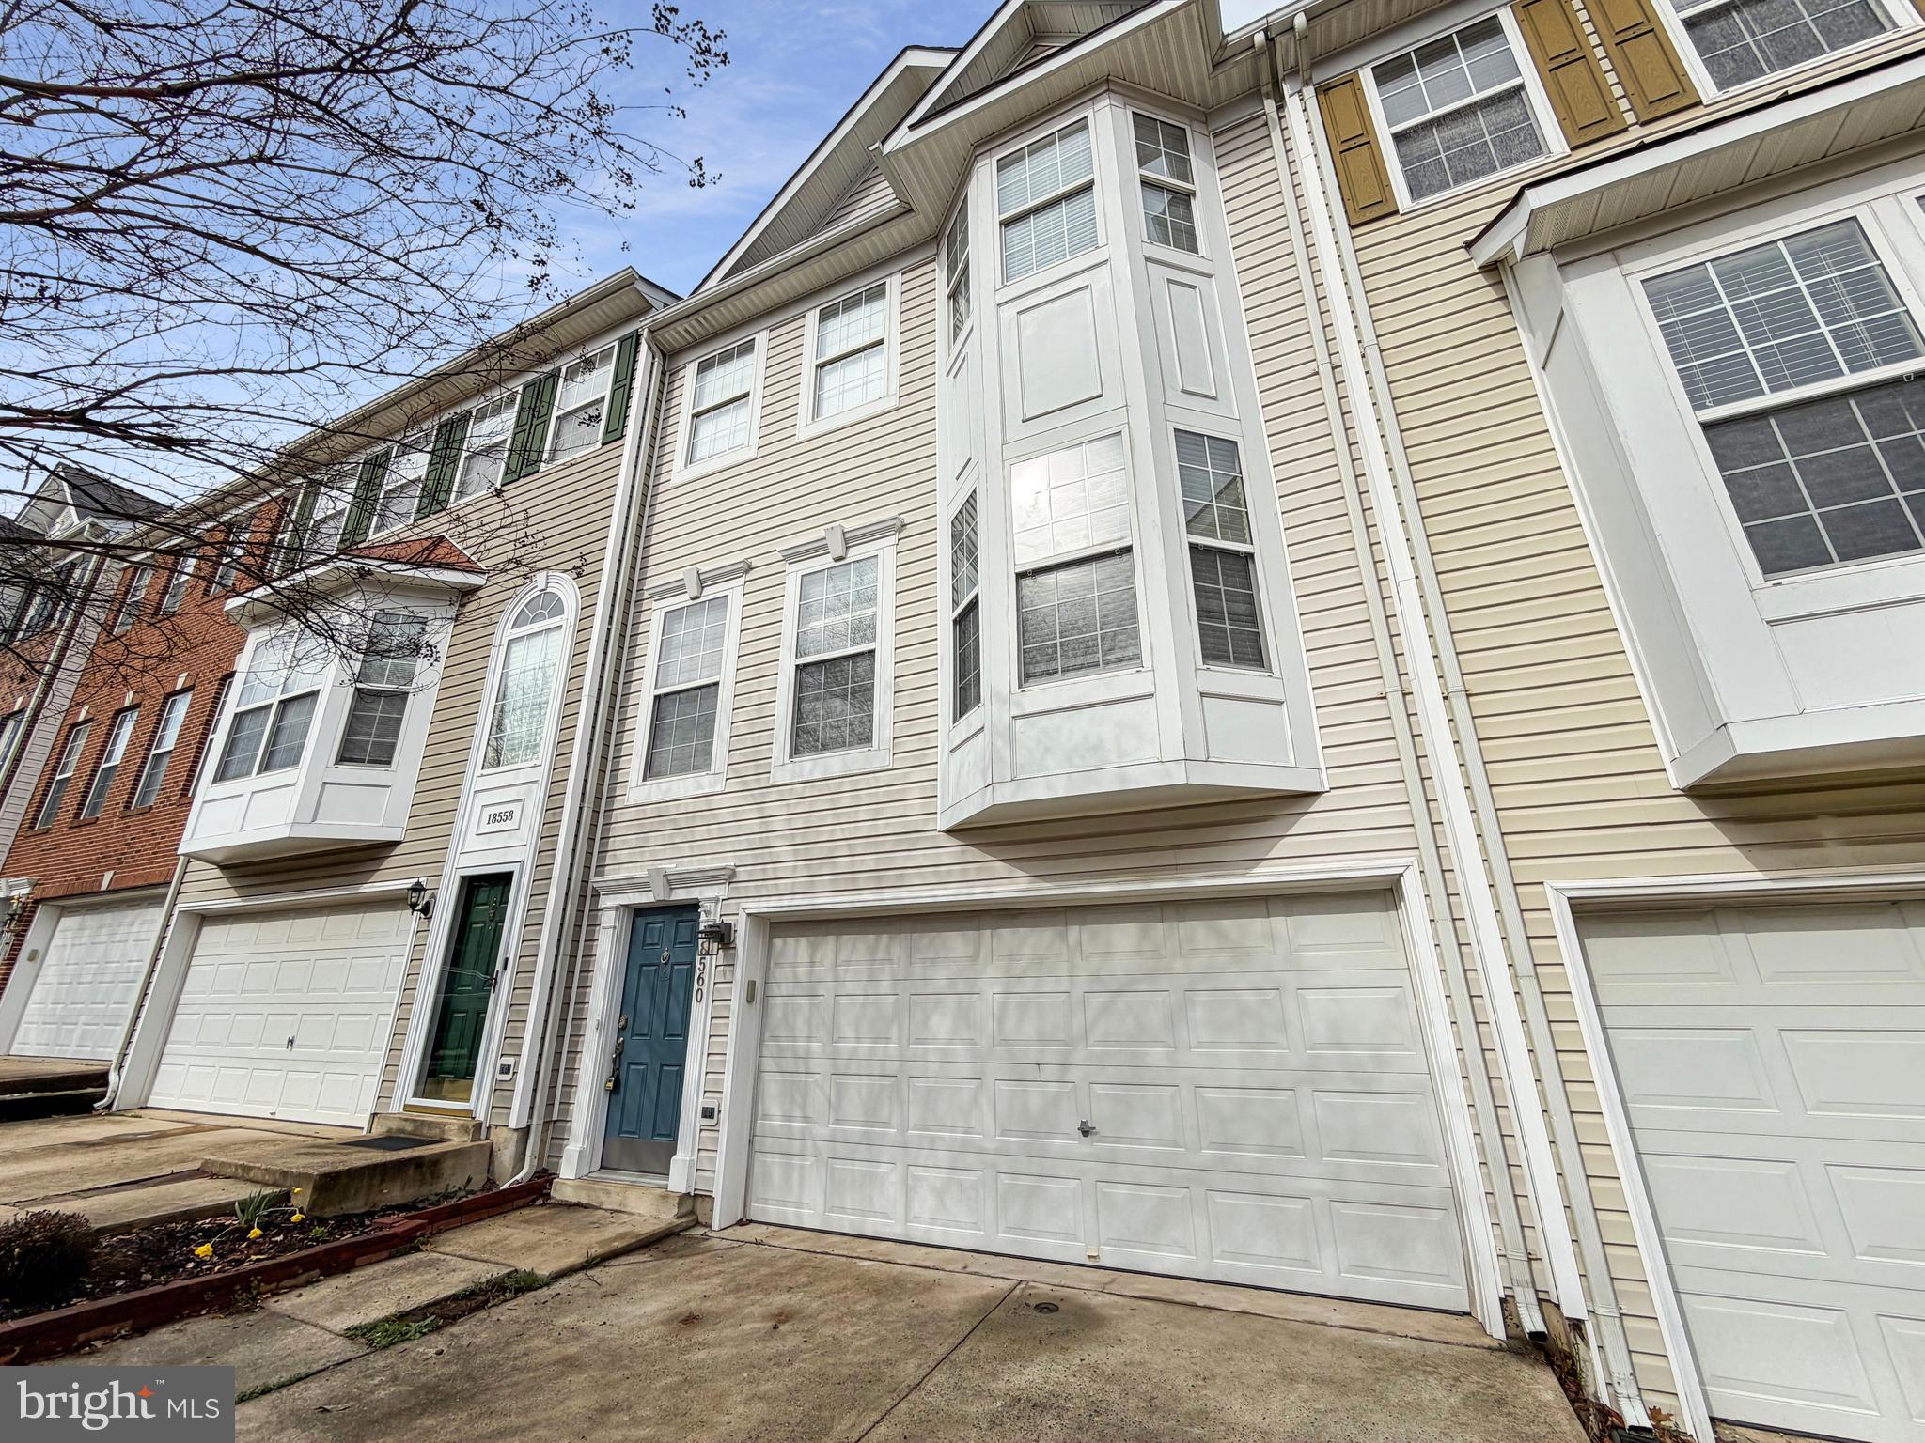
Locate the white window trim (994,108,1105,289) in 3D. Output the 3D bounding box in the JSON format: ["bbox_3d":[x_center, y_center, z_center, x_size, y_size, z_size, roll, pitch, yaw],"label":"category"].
[{"bbox_3d":[0.673,-4.205,6.244,0.860,1.540,0.100,-9,-22,23],"label":"white window trim"}]

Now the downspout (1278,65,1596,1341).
[{"bbox_3d":[2.592,-1.351,4.771,0.120,8.300,0.120,-9,-22,23],"label":"downspout"}]

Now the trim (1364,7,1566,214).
[{"bbox_3d":[3.397,-4.213,5.353,0.936,1.480,0.080,-9,-21,23],"label":"trim"}]

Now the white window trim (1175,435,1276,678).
[{"bbox_3d":[1.668,-1.114,4.992,0.530,1.760,0.100,6,-21,-16],"label":"white window trim"}]

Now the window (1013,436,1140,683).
[{"bbox_3d":[0.738,-1.073,5.161,0.830,1.760,0.080,-9,-21,23],"label":"window"}]

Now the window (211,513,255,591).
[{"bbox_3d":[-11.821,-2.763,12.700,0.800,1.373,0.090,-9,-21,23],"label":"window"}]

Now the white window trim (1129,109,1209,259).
[{"bbox_3d":[1.617,-4.237,6.119,0.540,1.500,0.100,6,-21,-16],"label":"white window trim"}]

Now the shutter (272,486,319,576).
[{"bbox_3d":[-9.499,-2.789,11.129,0.360,1.500,0.050,-9,-22,23],"label":"shutter"}]

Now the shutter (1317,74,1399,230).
[{"bbox_3d":[2.827,-4.129,5.587,0.292,1.449,0.040,-9,-21,23],"label":"shutter"}]

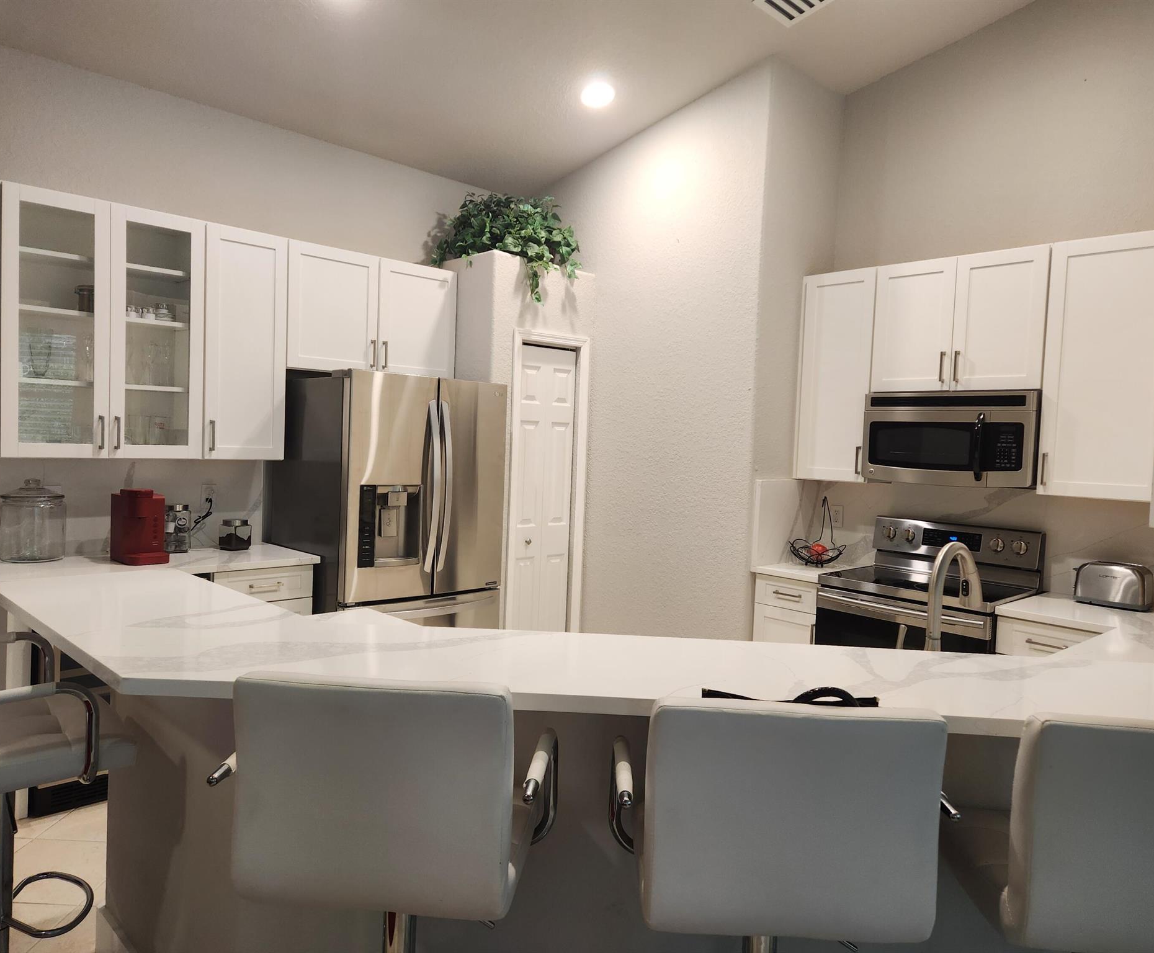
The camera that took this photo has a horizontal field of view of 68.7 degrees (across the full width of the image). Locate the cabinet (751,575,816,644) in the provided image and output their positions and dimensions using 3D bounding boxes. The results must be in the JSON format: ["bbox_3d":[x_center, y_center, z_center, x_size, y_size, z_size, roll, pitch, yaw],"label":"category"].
[{"bbox_3d":[1.210,0.930,4.286,0.630,0.877,0.385,0,4,-44],"label":"cabinet"}]

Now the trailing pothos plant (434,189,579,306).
[{"bbox_3d":[-0.385,-1.280,4.751,0.770,0.620,0.580,0,3,-43],"label":"trailing pothos plant"}]

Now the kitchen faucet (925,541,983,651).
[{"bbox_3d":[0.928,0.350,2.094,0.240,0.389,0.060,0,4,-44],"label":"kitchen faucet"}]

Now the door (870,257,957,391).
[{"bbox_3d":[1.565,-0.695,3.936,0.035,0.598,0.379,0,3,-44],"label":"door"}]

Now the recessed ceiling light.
[{"bbox_3d":[0.105,-1.931,4.263,0.175,0.030,0.175,-5,-5,0],"label":"recessed ceiling light"}]

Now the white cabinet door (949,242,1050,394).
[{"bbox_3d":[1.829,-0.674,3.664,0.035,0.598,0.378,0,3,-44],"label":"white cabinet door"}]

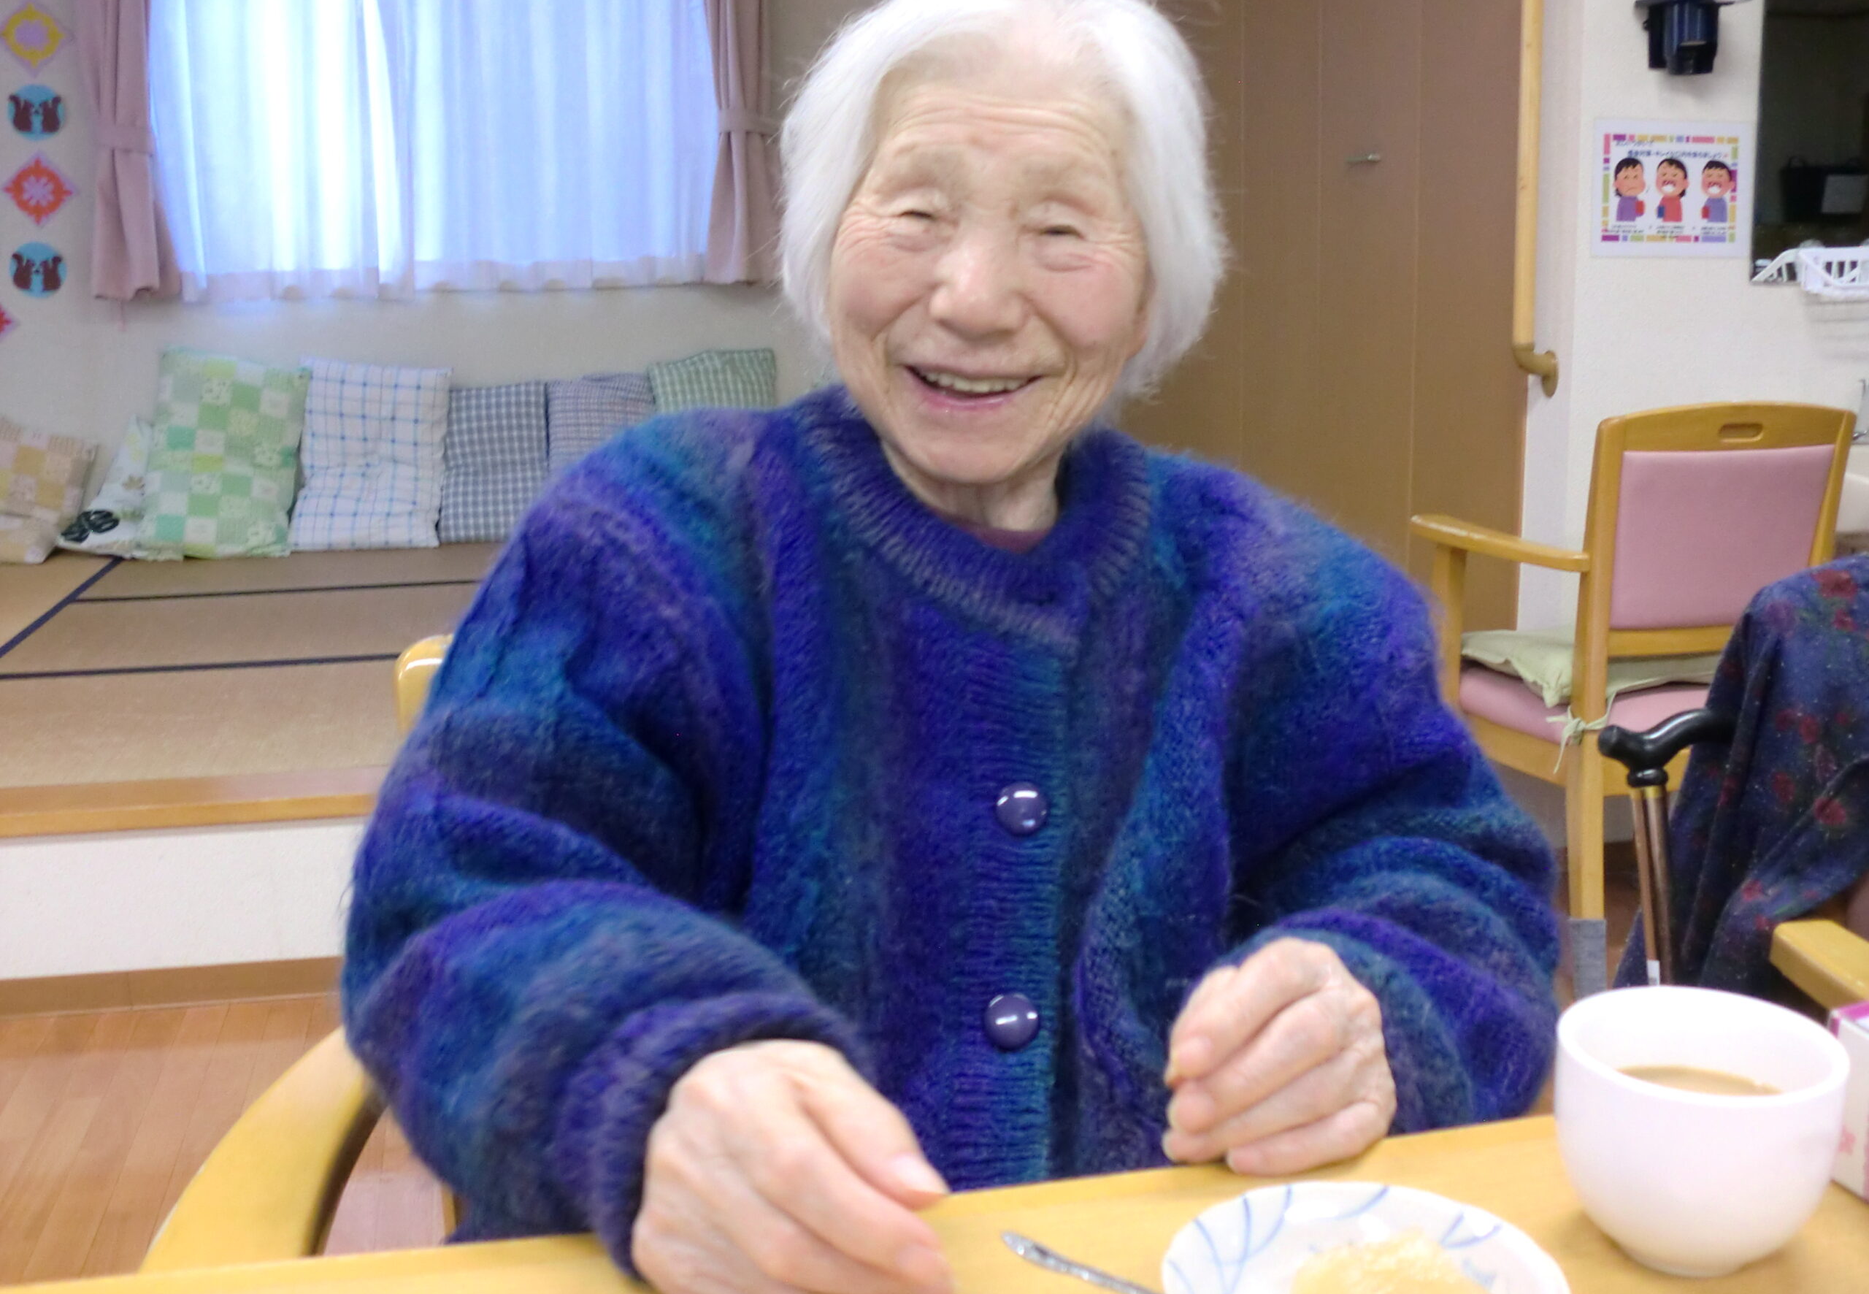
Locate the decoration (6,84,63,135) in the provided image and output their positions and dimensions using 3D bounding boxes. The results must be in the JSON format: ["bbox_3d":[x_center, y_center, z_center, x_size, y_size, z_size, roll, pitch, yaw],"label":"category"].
[{"bbox_3d":[-2.325,-1.387,4.886,0.142,0.140,0.010,-3,12,-12],"label":"decoration"}]

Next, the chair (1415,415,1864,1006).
[{"bbox_3d":[1.005,0.056,2.776,0.480,0.820,0.520,-5,12,-19],"label":"chair"}]

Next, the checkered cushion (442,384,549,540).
[{"bbox_3d":[-1.215,-0.505,5.162,0.330,0.450,0.120,-3,0,-12],"label":"checkered cushion"}]

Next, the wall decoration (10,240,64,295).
[{"bbox_3d":[-2.352,-0.995,4.954,0.142,0.140,0.010,-3,12,-12],"label":"wall decoration"}]

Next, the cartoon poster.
[{"bbox_3d":[1.169,-0.725,2.986,0.293,0.211,0.008,-3,12,-12],"label":"cartoon poster"}]

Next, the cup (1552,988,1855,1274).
[{"bbox_3d":[0.270,0.177,0.675,0.103,0.080,0.103,0,12,0],"label":"cup"}]

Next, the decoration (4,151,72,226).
[{"bbox_3d":[-2.336,-1.194,4.919,0.182,0.200,0.010,-3,12,-12],"label":"decoration"}]

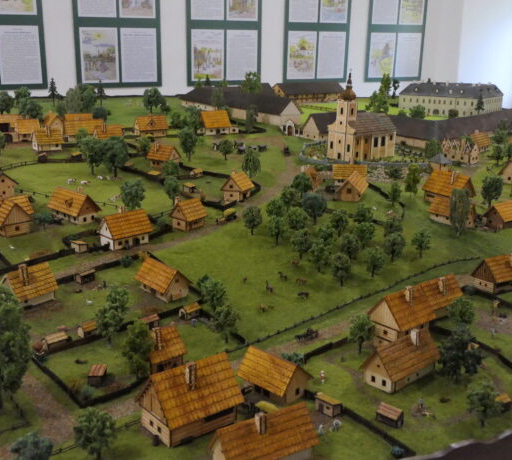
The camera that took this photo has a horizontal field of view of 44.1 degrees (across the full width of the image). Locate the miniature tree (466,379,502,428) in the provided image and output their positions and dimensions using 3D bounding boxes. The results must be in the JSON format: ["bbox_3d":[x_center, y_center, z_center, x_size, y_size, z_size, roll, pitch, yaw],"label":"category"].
[{"bbox_3d":[0.326,0.250,0.903,0.050,0.076,0.050,1,19,0],"label":"miniature tree"}]

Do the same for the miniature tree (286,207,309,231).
[{"bbox_3d":[0.123,-0.025,1.874,0.071,0.086,0.071,1,17,0],"label":"miniature tree"}]

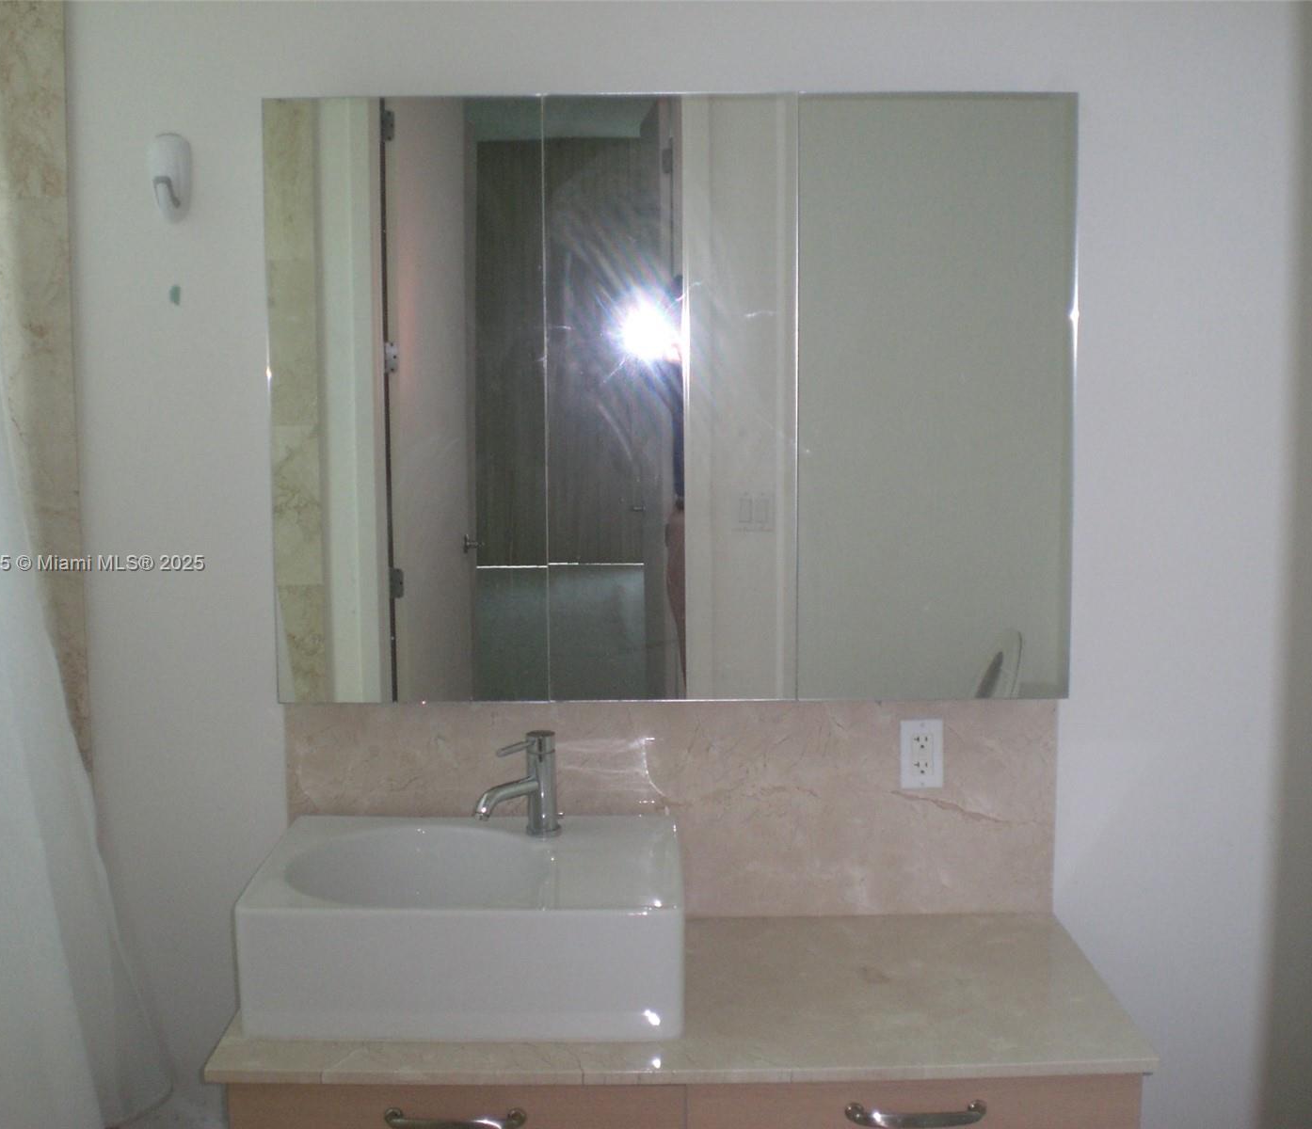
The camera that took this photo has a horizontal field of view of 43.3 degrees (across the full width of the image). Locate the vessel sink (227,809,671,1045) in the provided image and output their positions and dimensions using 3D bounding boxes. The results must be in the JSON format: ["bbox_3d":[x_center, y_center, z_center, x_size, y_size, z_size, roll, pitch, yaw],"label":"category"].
[{"bbox_3d":[-0.264,0.522,2.436,0.595,0.186,0.434,0,8,-1],"label":"vessel sink"}]

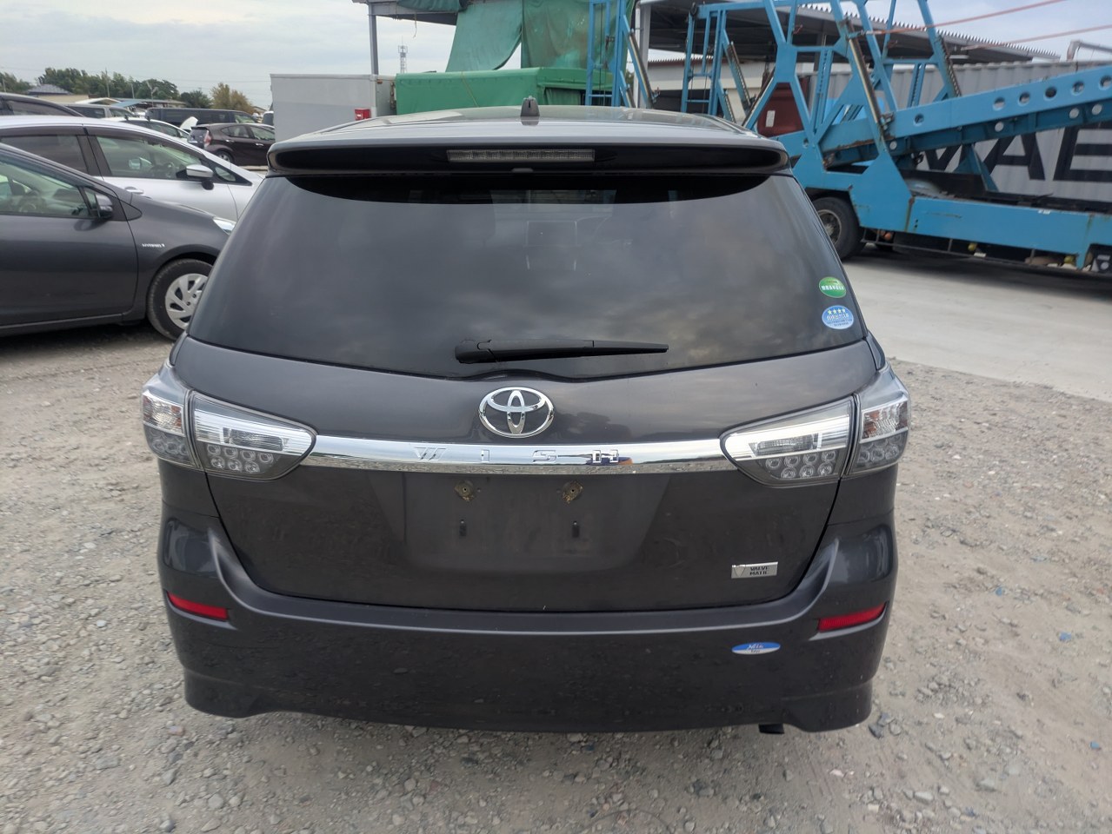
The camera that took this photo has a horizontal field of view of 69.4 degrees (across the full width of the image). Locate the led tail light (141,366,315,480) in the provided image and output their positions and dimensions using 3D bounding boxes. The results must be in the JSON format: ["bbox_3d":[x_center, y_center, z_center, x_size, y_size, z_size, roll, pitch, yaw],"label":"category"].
[{"bbox_3d":[-0.659,-0.004,1.640,0.410,0.210,0.270,1,20,1],"label":"led tail light"}]

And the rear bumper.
[{"bbox_3d":[-0.067,0.402,1.821,1.670,0.480,0.480,1,20,1],"label":"rear bumper"}]

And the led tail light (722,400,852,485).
[{"bbox_3d":[0.428,0.050,1.531,0.260,0.185,0.100,1,20,1],"label":"led tail light"}]

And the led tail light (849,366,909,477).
[{"bbox_3d":[0.642,-0.006,1.637,0.170,0.210,0.220,1,20,1],"label":"led tail light"}]

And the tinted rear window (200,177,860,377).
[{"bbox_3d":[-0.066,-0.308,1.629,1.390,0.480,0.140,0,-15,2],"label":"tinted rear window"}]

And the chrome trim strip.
[{"bbox_3d":[-0.073,0.073,1.496,0.820,0.060,0.070,1,20,1],"label":"chrome trim strip"}]

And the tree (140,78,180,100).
[{"bbox_3d":[-45.605,-36.075,93.387,5.038,6.072,5.038,-8,22,-23],"label":"tree"}]

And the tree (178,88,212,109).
[{"bbox_3d":[-34.521,-29.385,77.751,3.623,4.411,3.623,-8,22,-21],"label":"tree"}]

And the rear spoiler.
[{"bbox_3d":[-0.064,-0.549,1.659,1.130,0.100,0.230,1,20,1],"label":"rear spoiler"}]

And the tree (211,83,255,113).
[{"bbox_3d":[-27.843,-26.691,70.093,4.232,4.717,4.232,-7,21,-19],"label":"tree"}]

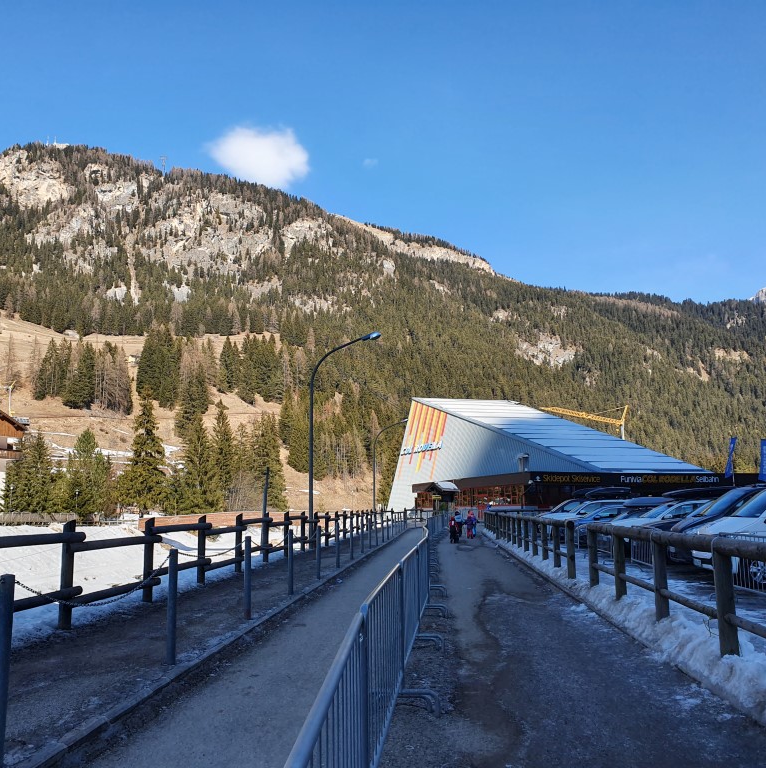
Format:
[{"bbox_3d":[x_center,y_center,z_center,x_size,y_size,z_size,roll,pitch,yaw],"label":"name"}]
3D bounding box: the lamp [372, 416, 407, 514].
[{"bbox_3d":[0.600,6.257,54.289,2.500,7.684,0.280,-1,-9,4],"label":"lamp"}]

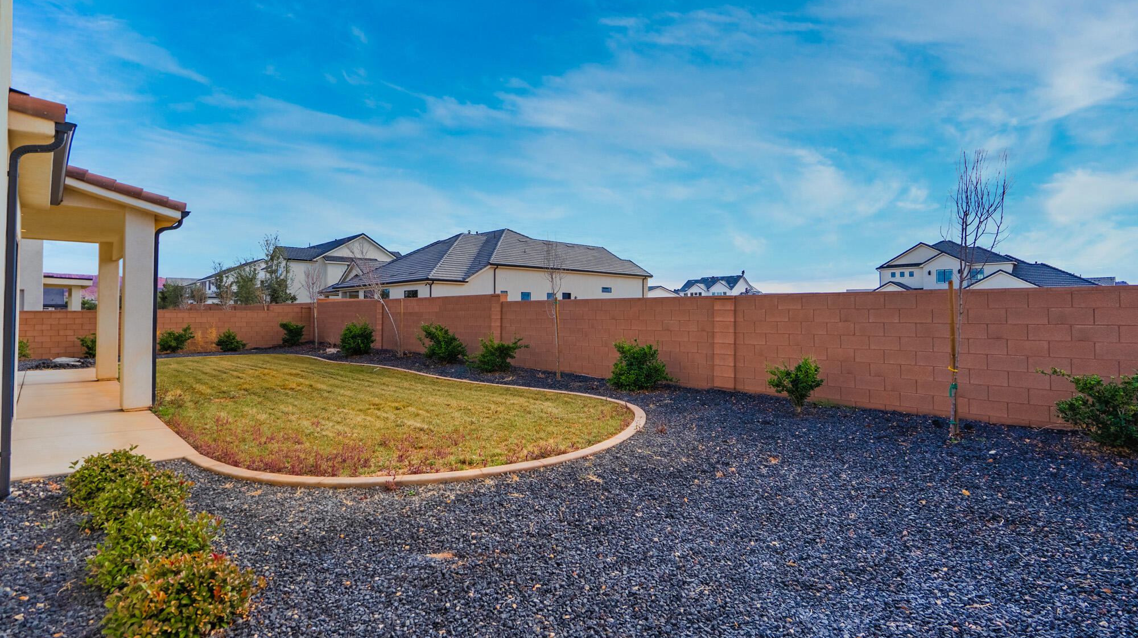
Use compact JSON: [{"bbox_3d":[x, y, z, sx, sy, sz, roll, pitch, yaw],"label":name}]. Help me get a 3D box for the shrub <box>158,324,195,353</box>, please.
[{"bbox_3d":[-15.059,0.766,20.607,1.128,1.122,0.959,-1,1,-36],"label":"shrub"}]

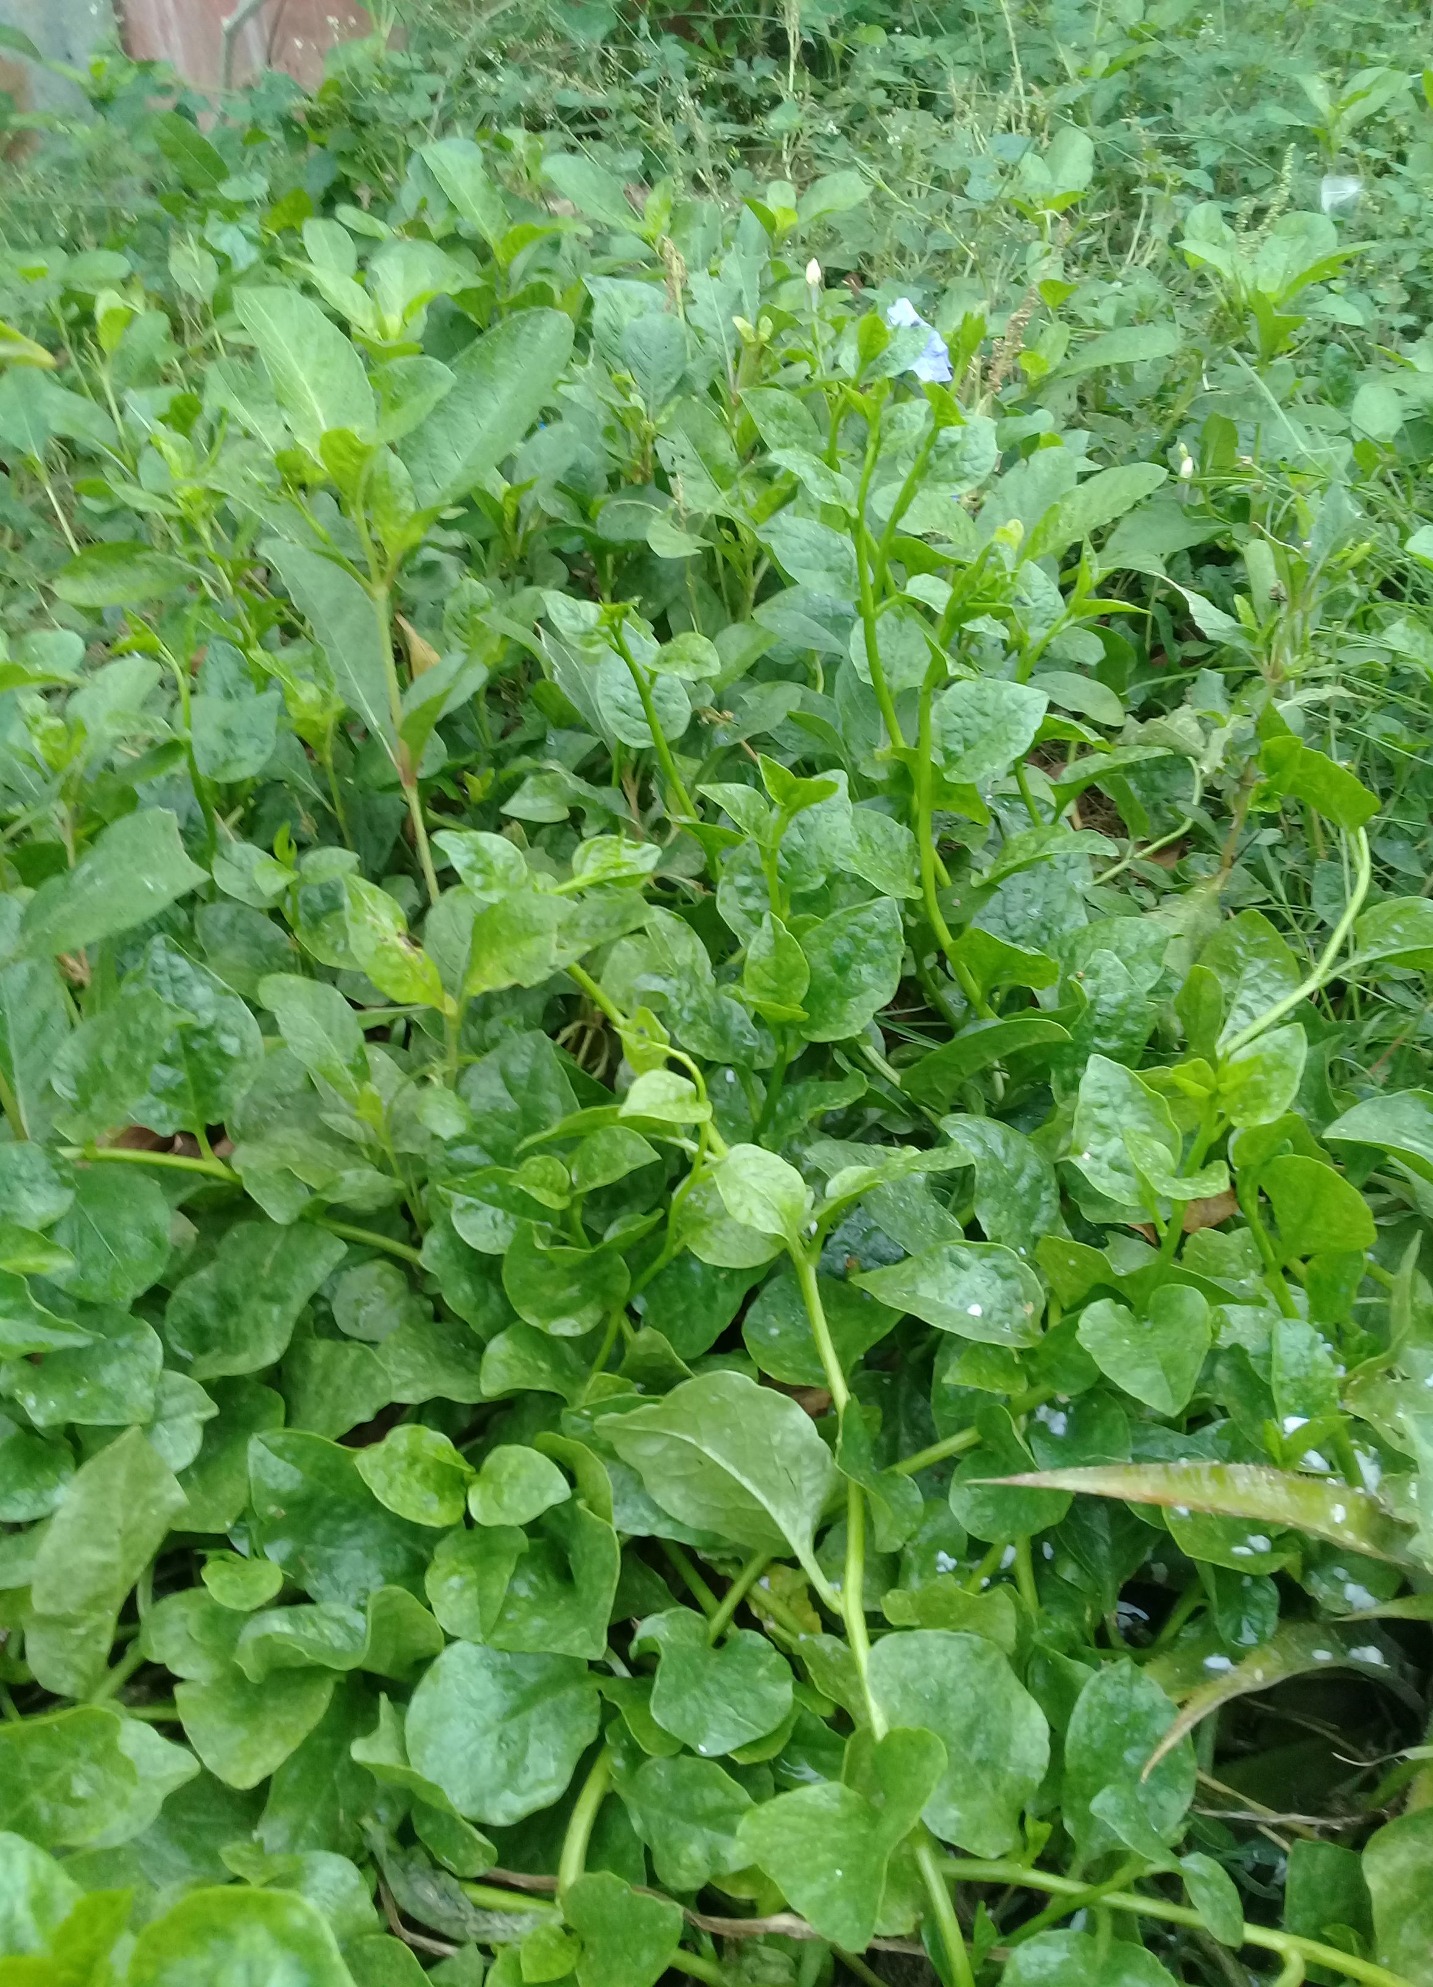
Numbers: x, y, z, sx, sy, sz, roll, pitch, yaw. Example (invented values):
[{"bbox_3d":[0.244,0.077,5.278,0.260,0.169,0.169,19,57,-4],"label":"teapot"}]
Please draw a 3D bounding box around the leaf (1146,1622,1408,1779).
[{"bbox_3d":[0.242,0.306,0.770,0.110,0.065,0.050,-9,38,-12],"label":"leaf"}]

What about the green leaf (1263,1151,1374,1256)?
[{"bbox_3d":[0.270,0.096,0.800,0.054,0.014,0.046,-43,65,-7],"label":"green leaf"}]

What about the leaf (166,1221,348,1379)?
[{"bbox_3d":[-0.233,0.155,0.900,0.100,0.025,0.070,-35,67,-26],"label":"leaf"}]

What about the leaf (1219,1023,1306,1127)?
[{"bbox_3d":[0.255,0.037,0.830,0.050,0.012,0.036,-45,68,-7],"label":"leaf"}]

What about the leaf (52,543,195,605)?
[{"bbox_3d":[-0.400,-0.282,1.200,0.095,0.016,0.045,-10,81,-14],"label":"leaf"}]

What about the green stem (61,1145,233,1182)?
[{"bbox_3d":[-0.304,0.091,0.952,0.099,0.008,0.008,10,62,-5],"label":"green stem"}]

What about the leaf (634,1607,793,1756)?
[{"bbox_3d":[-0.001,0.277,0.715,0.061,0.022,0.054,4,56,3],"label":"leaf"}]

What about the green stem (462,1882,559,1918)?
[{"bbox_3d":[-0.079,0.346,0.679,0.044,0.009,0.009,11,53,5],"label":"green stem"}]

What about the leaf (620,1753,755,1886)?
[{"bbox_3d":[-0.011,0.320,0.687,0.063,0.020,0.046,32,59,21],"label":"leaf"}]

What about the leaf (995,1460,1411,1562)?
[{"bbox_3d":[0.201,0.213,0.734,0.176,0.022,0.023,4,59,12],"label":"leaf"}]

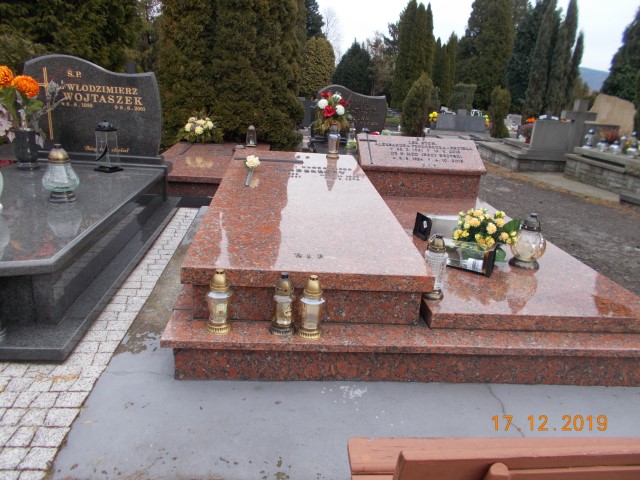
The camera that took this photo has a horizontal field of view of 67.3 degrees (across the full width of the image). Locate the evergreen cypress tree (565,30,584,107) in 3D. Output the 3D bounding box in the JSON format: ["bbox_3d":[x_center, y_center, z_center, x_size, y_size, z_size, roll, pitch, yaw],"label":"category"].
[{"bbox_3d":[10.391,-6.647,19.788,0.450,3.464,0.450,3,19,-6],"label":"evergreen cypress tree"}]

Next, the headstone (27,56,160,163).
[{"bbox_3d":[-1.688,-0.998,3.644,0.969,0.722,0.085,3,19,-6],"label":"headstone"}]

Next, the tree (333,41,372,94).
[{"bbox_3d":[1.909,-10.011,28.537,2.369,3.407,2.369,3,19,-6],"label":"tree"}]

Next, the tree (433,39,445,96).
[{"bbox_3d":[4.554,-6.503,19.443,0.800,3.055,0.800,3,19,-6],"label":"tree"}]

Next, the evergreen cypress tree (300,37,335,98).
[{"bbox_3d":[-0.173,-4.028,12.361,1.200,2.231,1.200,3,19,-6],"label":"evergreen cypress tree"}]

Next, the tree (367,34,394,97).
[{"bbox_3d":[3.575,-10.201,28.609,1.543,3.964,1.543,3,19,-6],"label":"tree"}]

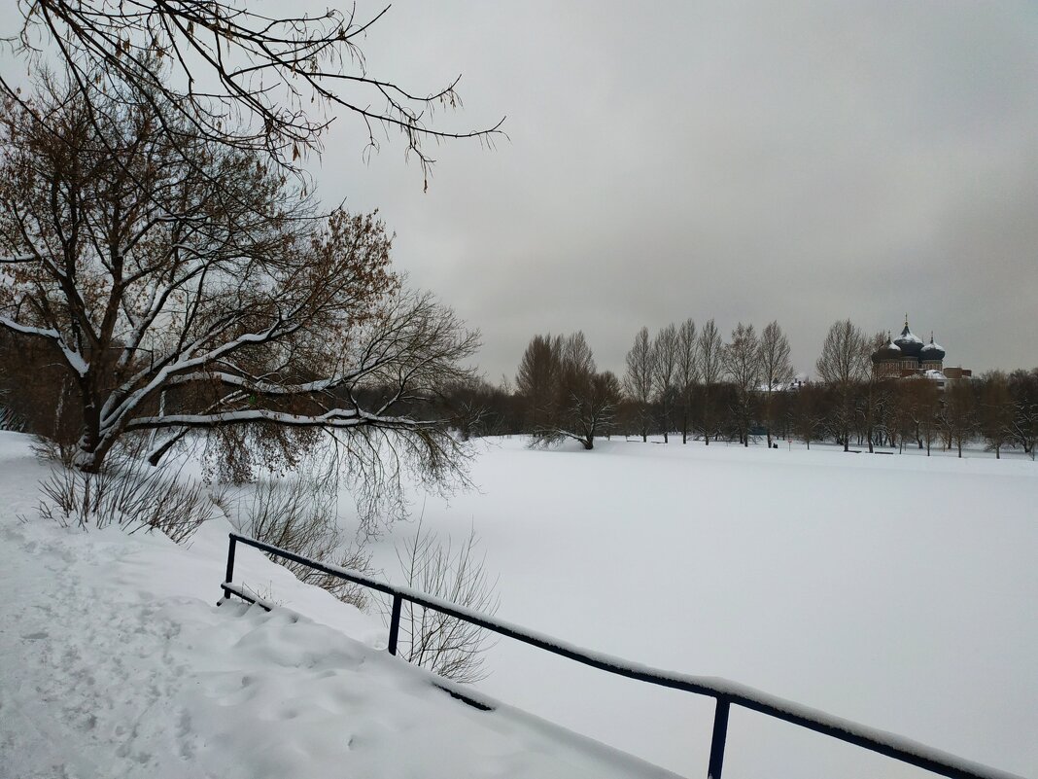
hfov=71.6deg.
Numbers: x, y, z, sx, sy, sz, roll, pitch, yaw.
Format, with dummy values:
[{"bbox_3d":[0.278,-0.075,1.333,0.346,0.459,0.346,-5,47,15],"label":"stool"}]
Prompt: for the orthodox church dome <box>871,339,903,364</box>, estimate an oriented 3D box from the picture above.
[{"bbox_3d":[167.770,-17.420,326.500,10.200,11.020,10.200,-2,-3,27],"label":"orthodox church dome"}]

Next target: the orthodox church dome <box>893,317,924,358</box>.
[{"bbox_3d":[179.230,-23.760,331.960,12.500,18.830,12.500,-2,-4,28],"label":"orthodox church dome"}]

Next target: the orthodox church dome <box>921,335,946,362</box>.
[{"bbox_3d":[184.550,-18.230,321.330,9.600,12.150,9.600,-2,-4,30],"label":"orthodox church dome"}]

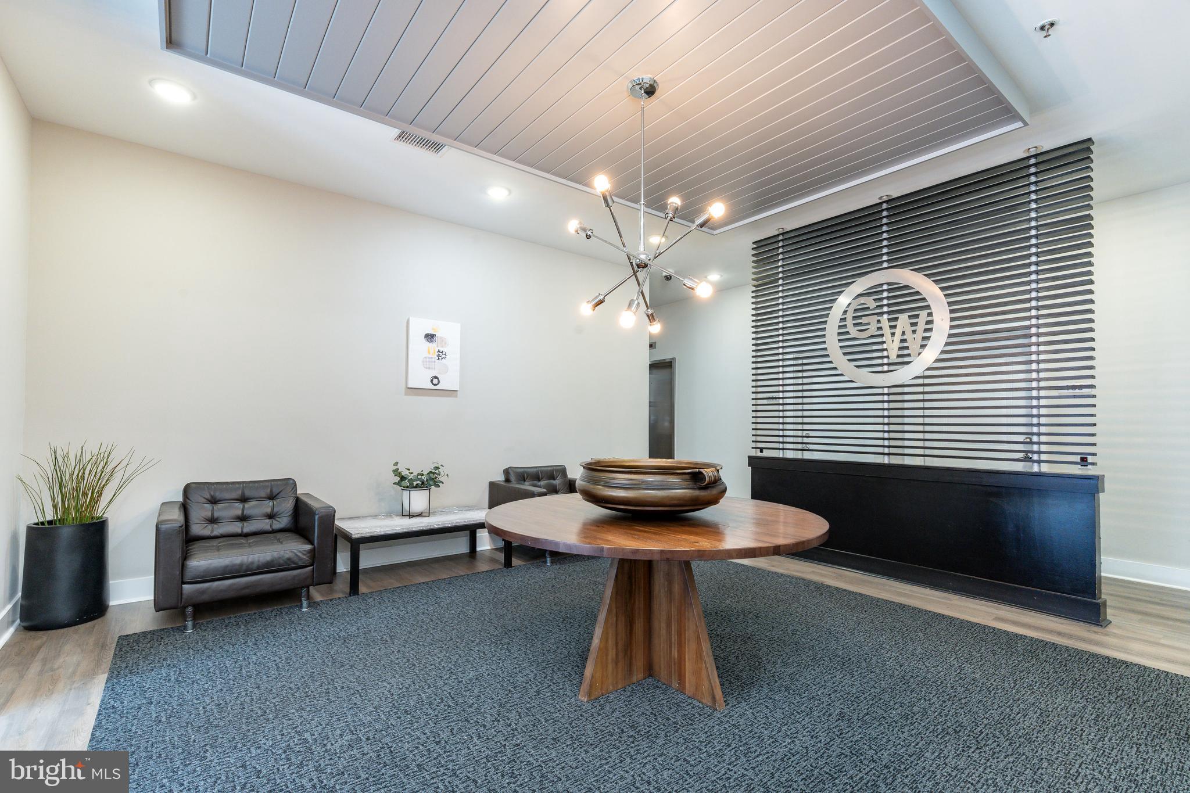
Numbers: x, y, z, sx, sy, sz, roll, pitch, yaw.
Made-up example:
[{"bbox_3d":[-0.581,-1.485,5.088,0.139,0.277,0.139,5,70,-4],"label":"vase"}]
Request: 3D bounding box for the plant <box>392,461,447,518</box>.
[{"bbox_3d":[-1.464,0.775,4.374,0.390,0.425,0.340,3,-4,-37],"label":"plant"}]

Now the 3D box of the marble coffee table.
[{"bbox_3d":[-1.360,1.186,4.228,1.220,0.410,0.650,3,-4,-37],"label":"marble coffee table"}]

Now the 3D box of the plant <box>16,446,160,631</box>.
[{"bbox_3d":[-2.974,0.795,3.109,0.610,1.050,0.520,3,-4,-37],"label":"plant"}]

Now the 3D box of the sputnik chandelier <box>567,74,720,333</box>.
[{"bbox_3d":[0.251,-0.977,2.731,0.740,1.290,0.740,3,-4,-37],"label":"sputnik chandelier"}]

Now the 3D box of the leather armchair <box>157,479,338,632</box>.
[{"bbox_3d":[-2.255,0.950,3.423,0.885,0.785,0.870,3,-4,-37],"label":"leather armchair"}]

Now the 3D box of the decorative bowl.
[{"bbox_3d":[0.282,0.433,2.537,0.720,0.235,0.720,1,-3,0],"label":"decorative bowl"}]

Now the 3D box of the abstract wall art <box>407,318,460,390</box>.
[{"bbox_3d":[-1.407,-0.369,4.670,0.464,0.611,0.035,3,-4,-37],"label":"abstract wall art"}]

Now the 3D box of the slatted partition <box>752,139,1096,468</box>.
[{"bbox_3d":[2.314,-0.547,4.232,0.100,2.020,2.485,3,-4,-37],"label":"slatted partition"}]

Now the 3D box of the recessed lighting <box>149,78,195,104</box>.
[{"bbox_3d":[-2.347,-1.686,2.939,0.210,0.030,0.210,3,-4,-37],"label":"recessed lighting"}]

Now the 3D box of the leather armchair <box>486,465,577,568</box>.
[{"bbox_3d":[-0.379,1.039,4.860,0.885,0.785,0.855,3,-4,-37],"label":"leather armchair"}]

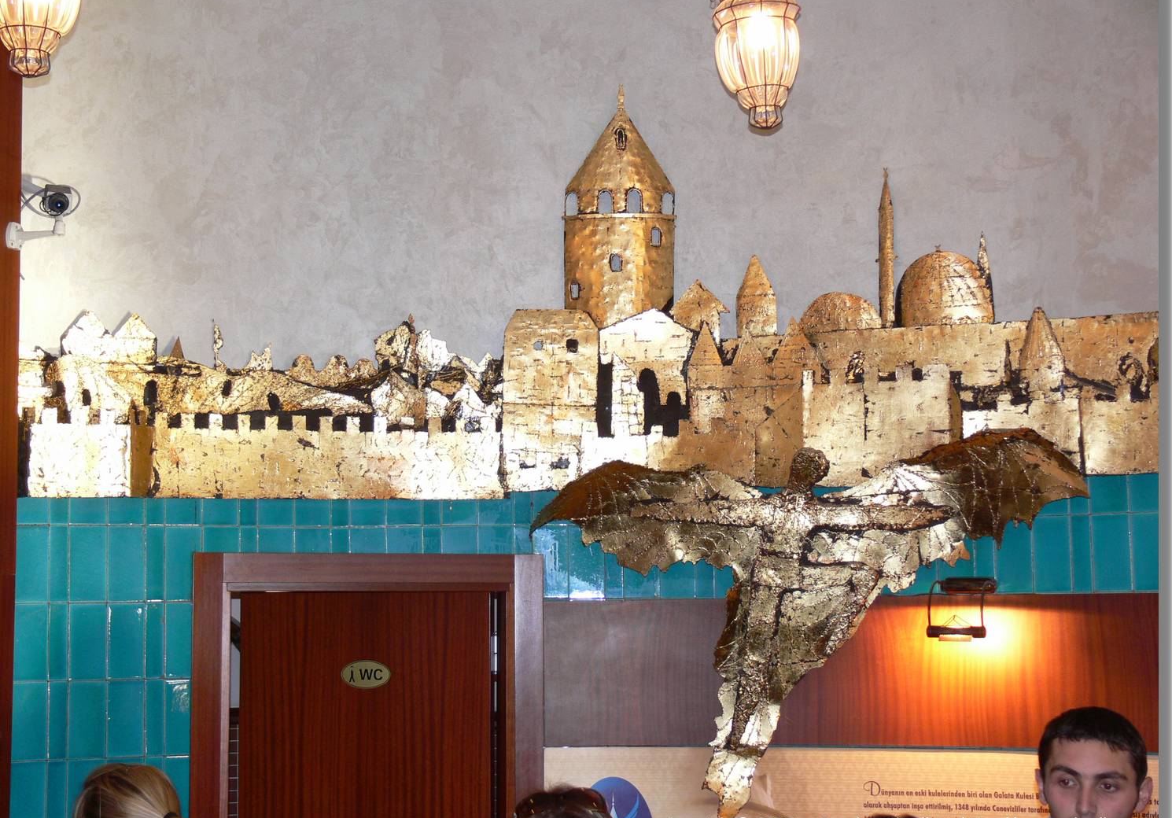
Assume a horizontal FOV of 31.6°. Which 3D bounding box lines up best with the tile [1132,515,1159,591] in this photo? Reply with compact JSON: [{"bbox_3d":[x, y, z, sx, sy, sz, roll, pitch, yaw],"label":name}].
[{"bbox_3d":[1.436,0.364,5.248,0.095,0.195,0.009,-3,-6,23],"label":"tile"}]

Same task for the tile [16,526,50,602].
[{"bbox_3d":[-1.460,0.410,5.452,0.087,0.200,0.009,1,-6,-15],"label":"tile"}]

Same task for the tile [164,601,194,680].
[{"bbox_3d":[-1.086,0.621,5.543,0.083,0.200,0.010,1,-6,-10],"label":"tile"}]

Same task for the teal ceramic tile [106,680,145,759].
[{"bbox_3d":[-1.215,0.819,5.469,0.095,0.198,0.009,1,-6,-12],"label":"teal ceramic tile"}]

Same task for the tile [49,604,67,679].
[{"bbox_3d":[-1.399,0.618,5.489,0.049,0.200,0.010,1,-6,-14],"label":"tile"}]

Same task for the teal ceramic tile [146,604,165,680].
[{"bbox_3d":[-1.151,0.619,5.530,0.050,0.200,0.010,1,-6,-11],"label":"teal ceramic tile"}]

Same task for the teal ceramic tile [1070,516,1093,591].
[{"bbox_3d":[1.274,0.372,5.314,0.050,0.192,0.009,-3,-6,21],"label":"teal ceramic tile"}]

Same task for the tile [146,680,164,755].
[{"bbox_3d":[-1.148,0.822,5.511,0.050,0.200,0.010,1,-6,-11],"label":"tile"}]

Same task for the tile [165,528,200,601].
[{"bbox_3d":[-1.084,0.418,5.574,0.096,0.200,0.010,0,-6,-10],"label":"tile"}]

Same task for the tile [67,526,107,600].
[{"bbox_3d":[-1.320,0.412,5.488,0.095,0.200,0.009,1,-6,-13],"label":"tile"}]

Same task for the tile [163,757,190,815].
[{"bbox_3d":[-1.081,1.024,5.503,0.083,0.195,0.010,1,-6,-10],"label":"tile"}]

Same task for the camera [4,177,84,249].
[{"bbox_3d":[-1.383,-0.495,5.250,0.180,0.175,0.180,1,6,-18],"label":"camera"}]

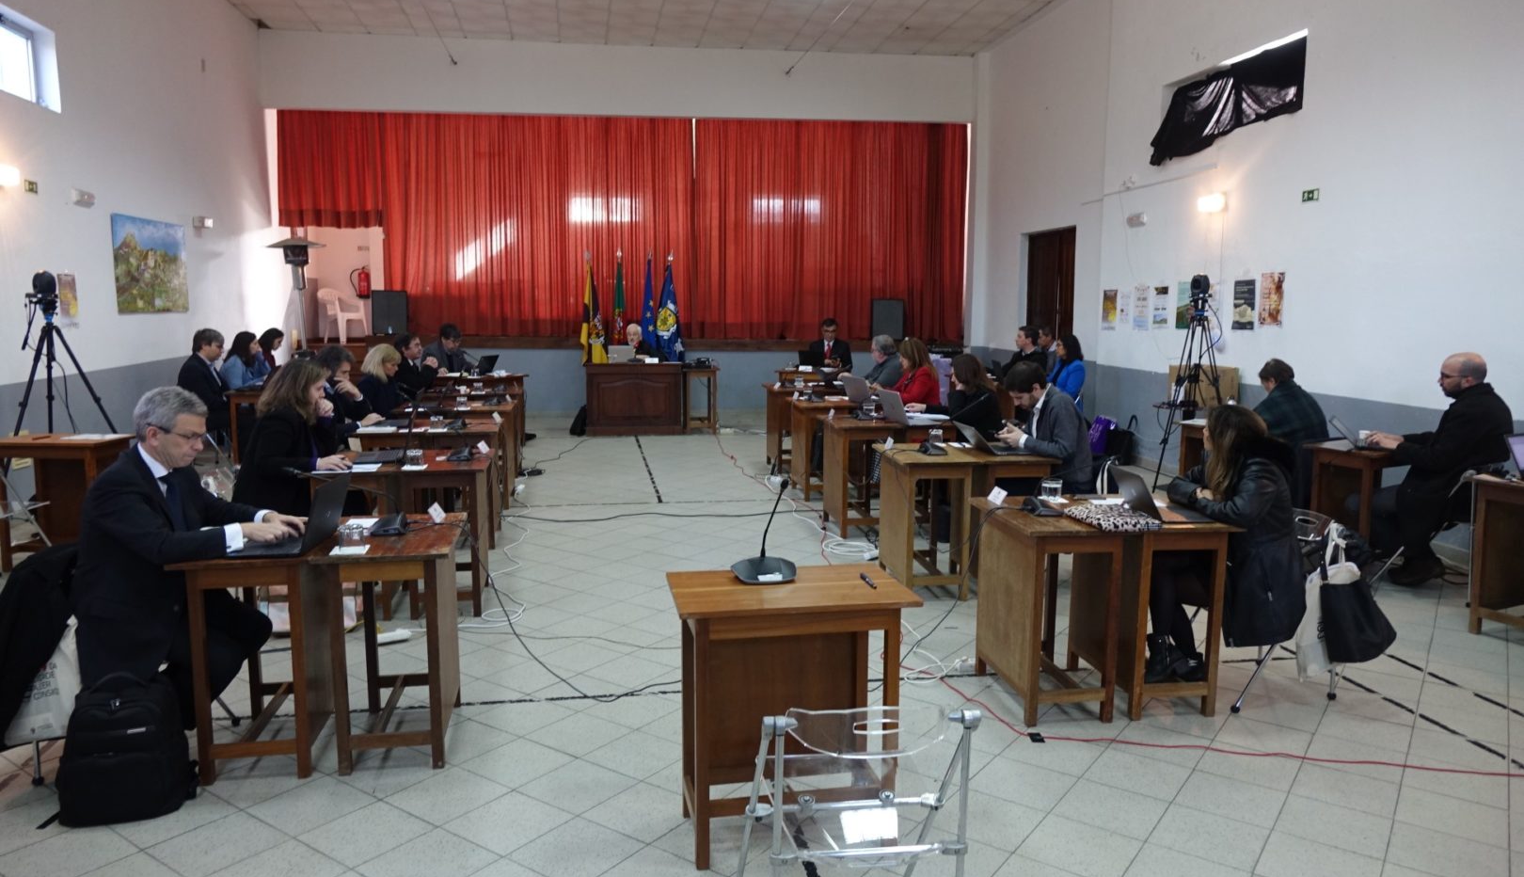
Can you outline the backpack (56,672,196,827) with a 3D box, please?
[{"bbox_3d":[-1.971,0.941,3.182,0.330,0.430,0.240,-3,8,-22],"label":"backpack"}]

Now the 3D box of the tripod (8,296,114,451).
[{"bbox_3d":[-4.810,-0.143,7.036,1.100,1.600,1.100,-2,8,-15],"label":"tripod"}]

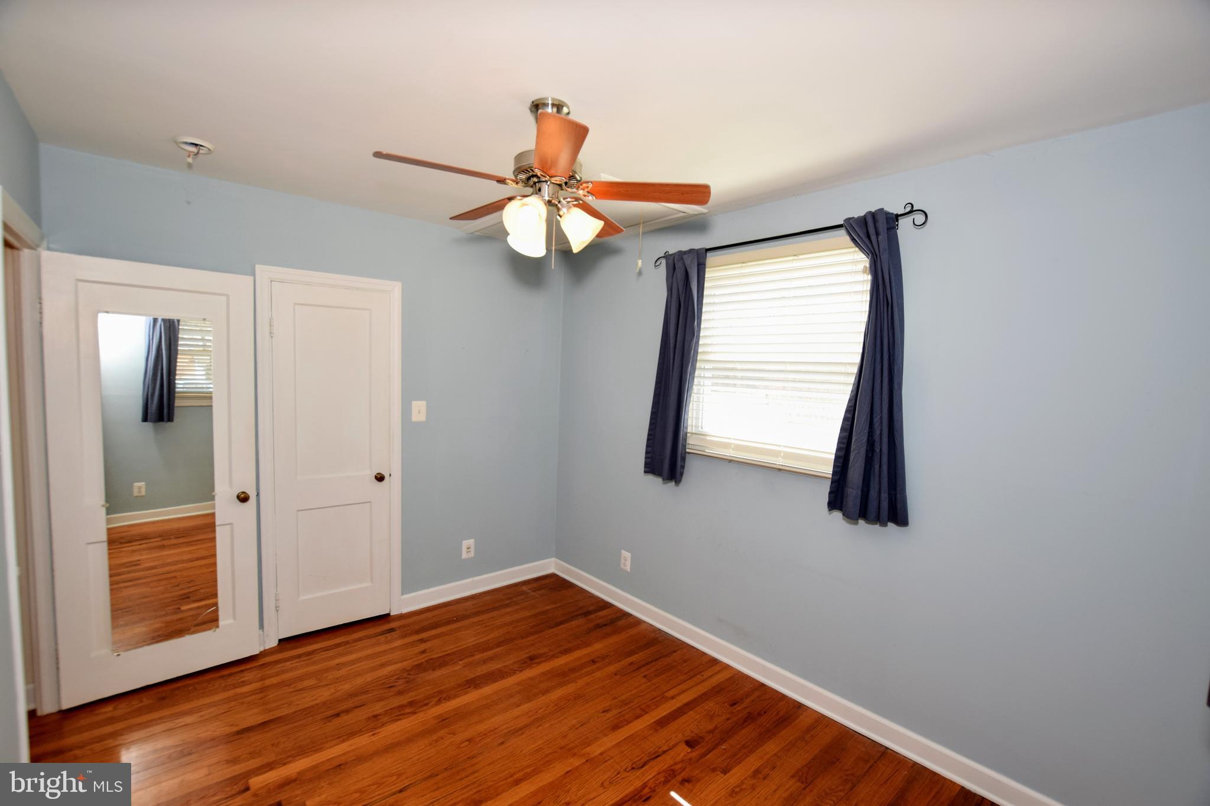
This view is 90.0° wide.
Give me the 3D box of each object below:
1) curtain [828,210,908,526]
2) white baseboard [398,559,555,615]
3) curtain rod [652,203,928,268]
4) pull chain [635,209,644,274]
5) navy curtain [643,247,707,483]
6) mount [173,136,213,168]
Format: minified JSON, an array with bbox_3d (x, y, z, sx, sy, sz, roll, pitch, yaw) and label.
[{"bbox_3d":[1.160,-0.148,2.609,0.095,1.335,0.362,-1,5,-38],"label":"curtain"},{"bbox_3d":[-0.840,1.263,4.254,1.233,0.117,0.020,-2,5,-43],"label":"white baseboard"},{"bbox_3d":[0.815,-0.816,3.062,0.075,0.113,1.593,-1,5,-38],"label":"curtain rod"},{"bbox_3d":[0.197,-0.885,3.300,0.030,0.344,0.030,-1,5,-38],"label":"pull chain"},{"bbox_3d":[0.410,-0.208,3.555,0.095,1.337,0.430,-1,5,-38],"label":"navy curtain"},{"bbox_3d":[-1.686,-1.019,2.484,0.140,0.095,0.140,-2,5,-43],"label":"mount"}]

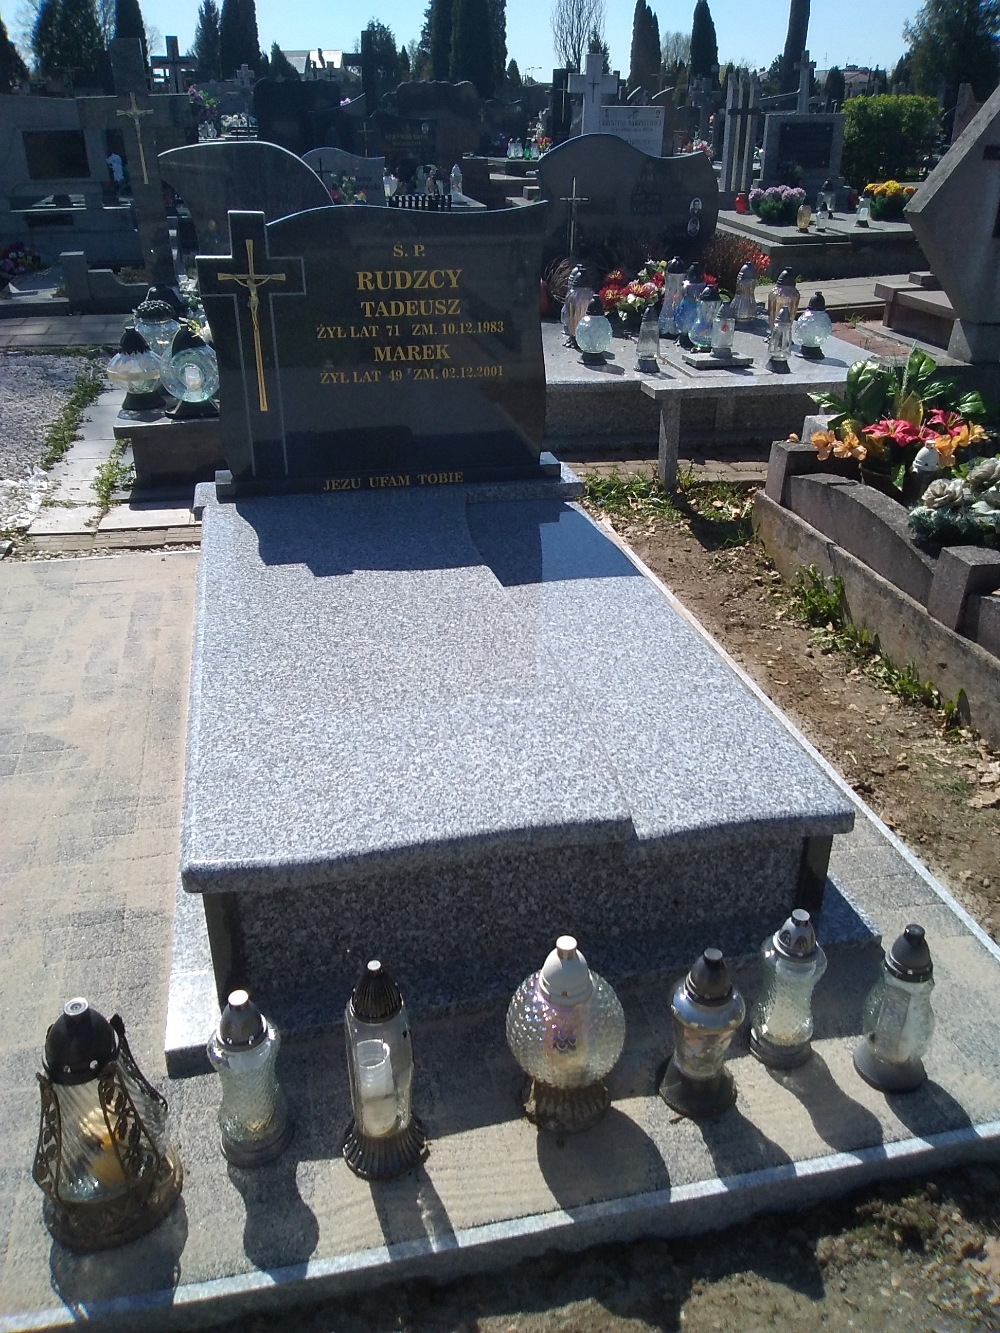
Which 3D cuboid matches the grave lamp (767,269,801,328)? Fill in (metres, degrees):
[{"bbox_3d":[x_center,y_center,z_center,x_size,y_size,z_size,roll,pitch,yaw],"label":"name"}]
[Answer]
[{"bbox_3d":[1.399,-1.781,5.315,0.148,0.340,0.148,-6,28,-11],"label":"grave lamp"}]

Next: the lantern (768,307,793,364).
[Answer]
[{"bbox_3d":[1.262,-1.475,4.824,0.108,0.259,0.108,-6,28,-11],"label":"lantern"}]

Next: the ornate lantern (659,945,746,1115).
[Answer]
[{"bbox_3d":[0.324,0.562,1.697,0.126,0.281,0.126,0,26,0],"label":"ornate lantern"}]

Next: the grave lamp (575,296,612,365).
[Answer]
[{"bbox_3d":[0.493,-1.753,5.575,0.193,0.318,0.193,0,27,0],"label":"grave lamp"}]

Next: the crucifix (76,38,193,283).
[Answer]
[{"bbox_3d":[-1.840,-2.510,5.820,0.600,1.510,0.130,-6,28,-11],"label":"crucifix"}]

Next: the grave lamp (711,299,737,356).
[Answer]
[{"bbox_3d":[1.158,-1.755,5.586,0.113,0.250,0.113,-6,28,-11],"label":"grave lamp"}]

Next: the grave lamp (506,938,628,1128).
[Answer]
[{"bbox_3d":[0.105,0.551,1.671,0.180,0.322,0.180,0,26,0],"label":"grave lamp"}]

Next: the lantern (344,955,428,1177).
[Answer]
[{"bbox_3d":[-0.176,0.575,1.582,0.128,0.356,0.125,-5,27,-11],"label":"lantern"}]

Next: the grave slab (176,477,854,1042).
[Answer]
[{"bbox_3d":[-0.143,0.010,2.720,1.175,0.338,1.915,-6,28,-11],"label":"grave slab"}]

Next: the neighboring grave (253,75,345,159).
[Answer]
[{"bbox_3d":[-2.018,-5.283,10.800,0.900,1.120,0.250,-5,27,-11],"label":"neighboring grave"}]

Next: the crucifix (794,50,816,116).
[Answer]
[{"bbox_3d":[3.154,-6.055,11.165,0.215,0.600,0.090,-4,28,-8],"label":"crucifix"}]

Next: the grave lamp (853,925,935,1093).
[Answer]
[{"bbox_3d":[0.679,0.562,1.806,0.122,0.298,0.122,-6,28,-11],"label":"grave lamp"}]

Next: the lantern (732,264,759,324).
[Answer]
[{"bbox_3d":[1.303,-1.994,5.759,0.136,0.300,0.136,-6,28,-11],"label":"lantern"}]

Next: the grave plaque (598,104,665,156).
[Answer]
[{"bbox_3d":[1.415,-5.689,11.584,0.680,0.570,0.100,-4,28,-8],"label":"grave plaque"}]

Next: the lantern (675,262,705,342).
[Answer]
[{"bbox_3d":[0.938,-1.772,5.261,0.142,0.373,0.142,-6,28,-11],"label":"lantern"}]

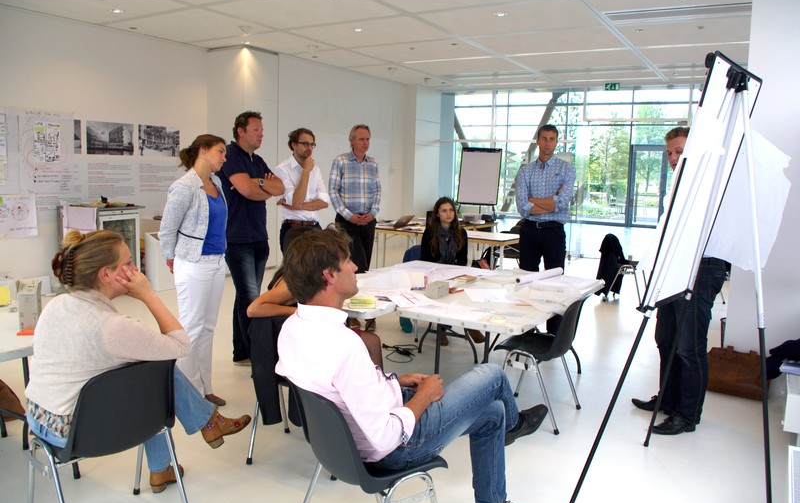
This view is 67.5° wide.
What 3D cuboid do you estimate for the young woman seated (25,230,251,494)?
[{"bbox_3d":[-1.071,0.503,2.591,0.550,1.240,0.950,10,11,44],"label":"young woman seated"}]

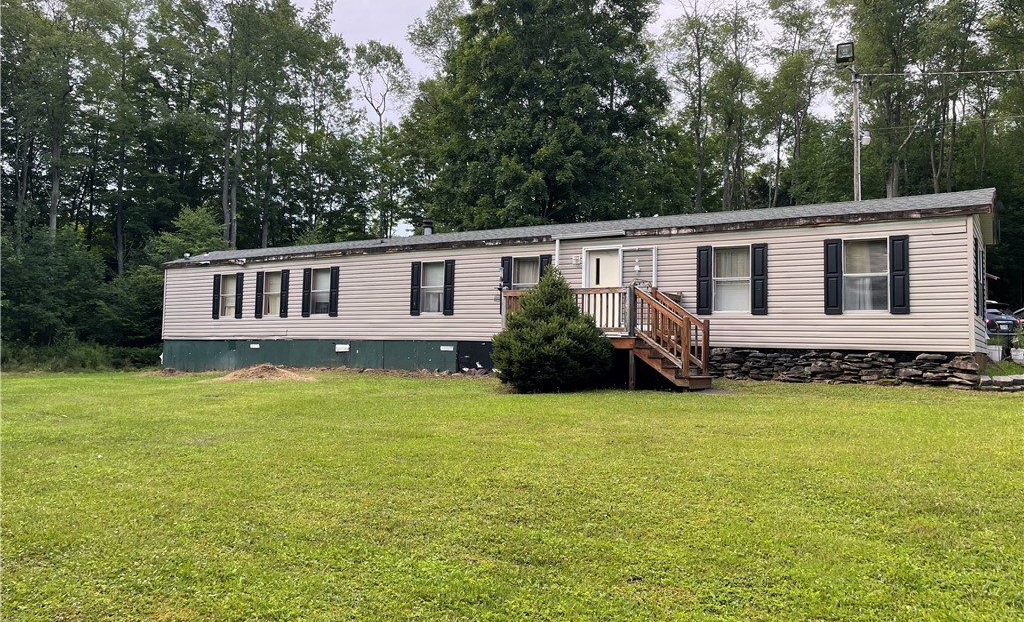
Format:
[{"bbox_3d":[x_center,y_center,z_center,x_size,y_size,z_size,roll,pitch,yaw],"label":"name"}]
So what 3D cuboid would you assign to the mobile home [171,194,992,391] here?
[{"bbox_3d":[-0.620,-0.172,20.910,23.269,4.100,4.370,-1,-3,33],"label":"mobile home"}]

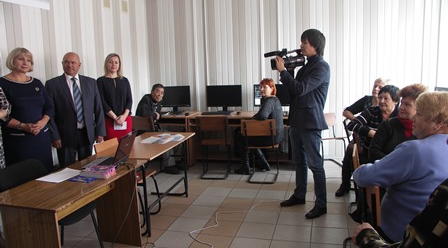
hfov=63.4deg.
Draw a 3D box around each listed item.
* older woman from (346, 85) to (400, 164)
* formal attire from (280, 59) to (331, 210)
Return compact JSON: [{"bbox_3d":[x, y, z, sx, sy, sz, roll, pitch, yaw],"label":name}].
[{"bbox_3d":[1.355,0.273,3.240,0.600,1.180,0.520,-10,11,-43],"label":"older woman"},{"bbox_3d":[0.773,0.092,3.460,0.480,1.430,0.450,-4,8,-15],"label":"formal attire"}]

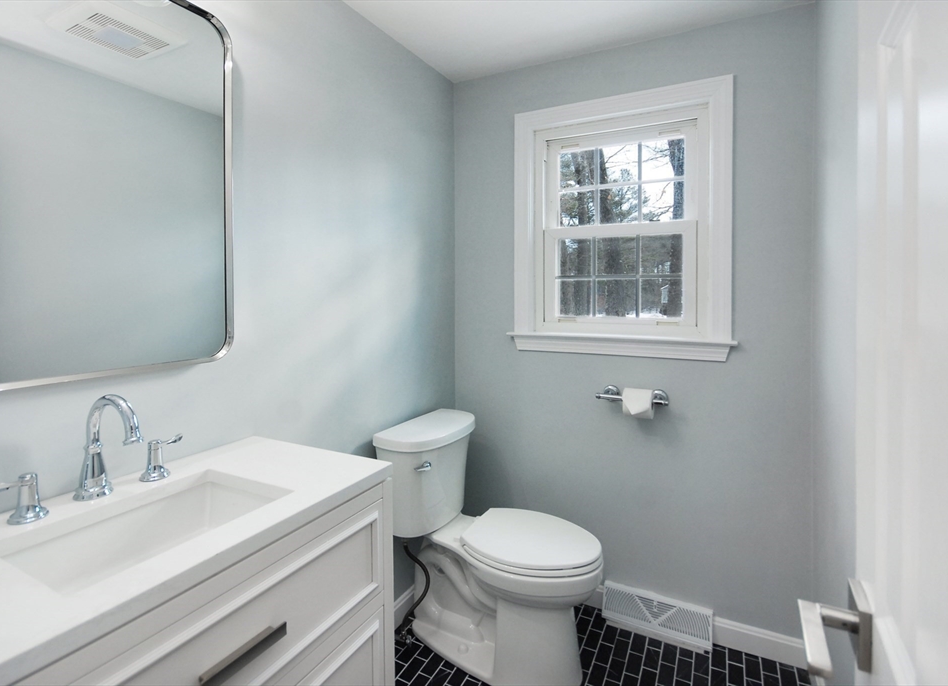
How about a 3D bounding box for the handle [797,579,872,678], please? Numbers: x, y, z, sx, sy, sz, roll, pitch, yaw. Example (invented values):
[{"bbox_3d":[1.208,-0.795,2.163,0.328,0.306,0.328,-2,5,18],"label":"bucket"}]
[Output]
[{"bbox_3d":[0.394,0.318,0.465,0.061,0.065,0.136,2,4,30],"label":"handle"}]

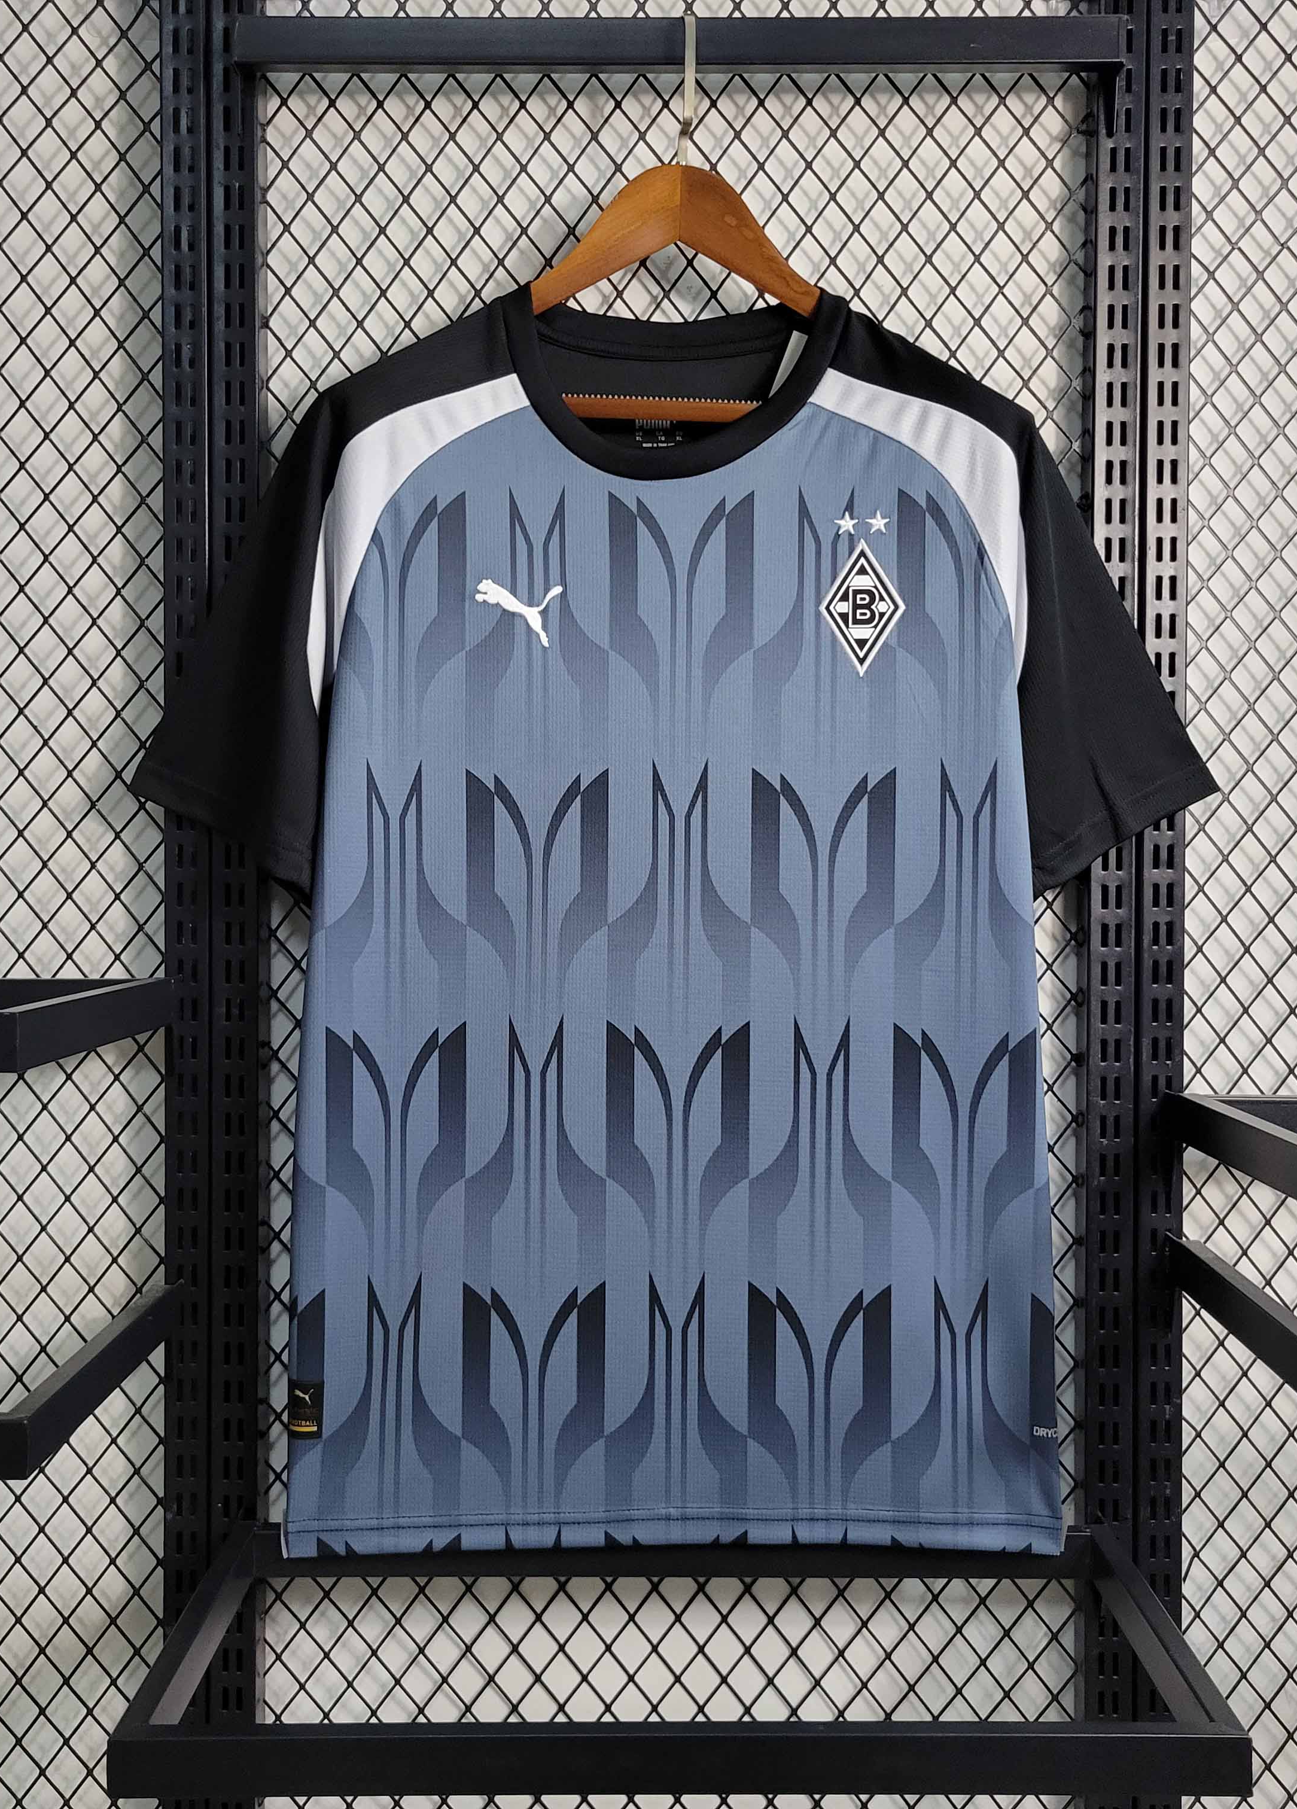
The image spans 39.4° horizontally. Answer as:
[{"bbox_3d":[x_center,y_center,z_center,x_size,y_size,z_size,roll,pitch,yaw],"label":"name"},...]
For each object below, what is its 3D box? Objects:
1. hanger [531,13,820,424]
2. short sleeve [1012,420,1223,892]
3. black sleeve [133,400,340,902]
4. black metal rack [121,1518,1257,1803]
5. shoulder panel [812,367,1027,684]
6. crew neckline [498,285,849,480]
[{"bbox_3d":[0.019,-0.434,1.145,0.430,0.260,0.060,0,1,0],"label":"hanger"},{"bbox_3d":[0.295,-0.154,1.140,0.130,0.290,0.085,0,1,0],"label":"short sleeve"},{"bbox_3d":[-0.259,-0.165,1.140,0.135,0.305,0.085,0,1,0],"label":"black sleeve"},{"bbox_3d":[0.015,0.430,1.052,0.571,0.032,0.297,0,1,0],"label":"black metal rack"},{"bbox_3d":[0.167,-0.235,1.115,0.135,0.192,0.060,0,1,0],"label":"shoulder panel"},{"bbox_3d":[0.015,-0.323,1.120,0.216,0.122,0.085,0,1,0],"label":"crew neckline"}]

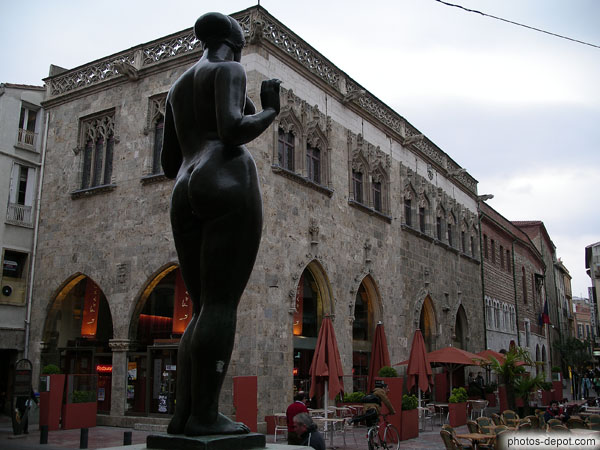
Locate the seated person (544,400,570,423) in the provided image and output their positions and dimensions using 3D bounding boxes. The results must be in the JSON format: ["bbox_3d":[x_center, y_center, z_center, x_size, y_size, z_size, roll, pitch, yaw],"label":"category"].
[{"bbox_3d":[6.998,5.417,17.317,0.620,1.280,0.800,-3,-13,14],"label":"seated person"}]

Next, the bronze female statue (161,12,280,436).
[{"bbox_3d":[-0.313,-0.067,2.512,0.520,1.687,0.420,-9,-15,37],"label":"bronze female statue"}]

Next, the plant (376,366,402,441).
[{"bbox_3d":[2.404,4.778,17.150,0.740,1.942,0.450,-8,-15,31],"label":"plant"}]

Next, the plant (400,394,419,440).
[{"bbox_3d":[3.331,6.000,20.108,0.340,1.327,1.180,-8,-14,32],"label":"plant"}]

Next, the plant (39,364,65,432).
[{"bbox_3d":[-8.758,6.125,22.832,0.560,2.243,0.560,-8,-14,32],"label":"plant"}]

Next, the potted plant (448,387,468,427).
[{"bbox_3d":[5.979,6.907,24.506,0.340,1.427,1.250,-8,-14,32],"label":"potted plant"}]

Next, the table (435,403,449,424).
[{"bbox_3d":[5.350,7.214,24.325,0.750,0.750,0.750,-8,-14,32],"label":"table"}]

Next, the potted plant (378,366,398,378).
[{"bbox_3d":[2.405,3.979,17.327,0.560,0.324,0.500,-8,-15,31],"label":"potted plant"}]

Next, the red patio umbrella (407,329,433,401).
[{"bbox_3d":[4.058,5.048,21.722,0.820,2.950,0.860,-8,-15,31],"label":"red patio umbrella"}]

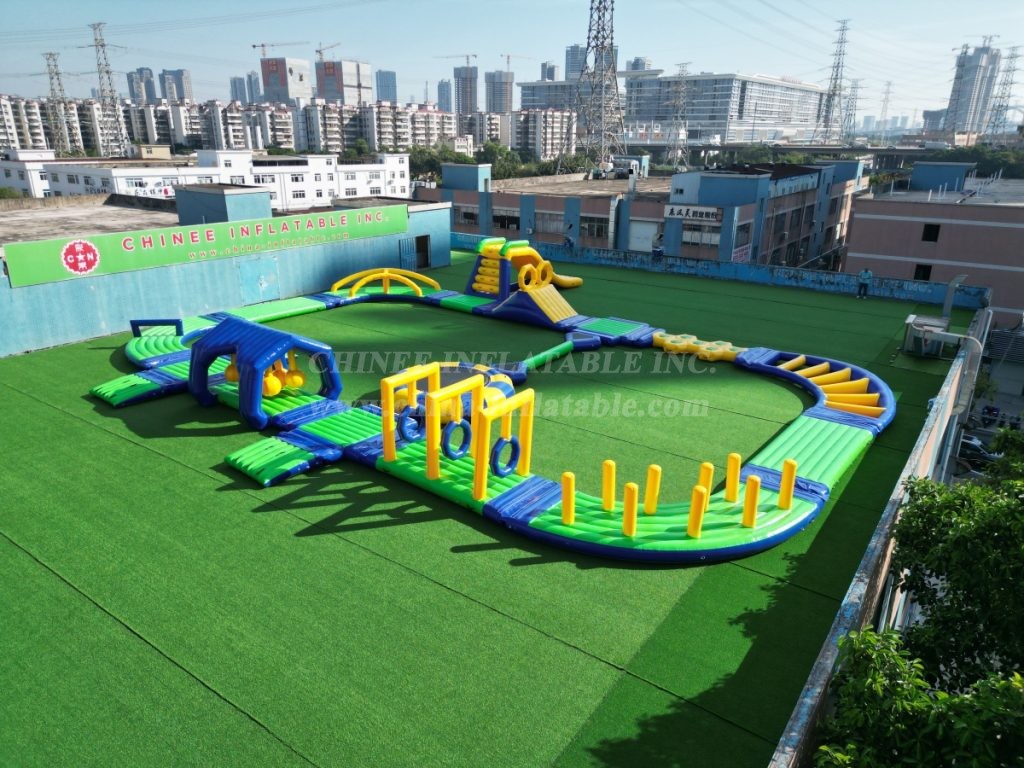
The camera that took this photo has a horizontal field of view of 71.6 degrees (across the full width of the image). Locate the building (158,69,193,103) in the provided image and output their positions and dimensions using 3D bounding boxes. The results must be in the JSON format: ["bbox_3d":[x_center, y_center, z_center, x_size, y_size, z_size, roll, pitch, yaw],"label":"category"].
[{"bbox_3d":[-447.430,-368.310,958.940,31.000,103.600,21.000,0,19,0],"label":"building"}]

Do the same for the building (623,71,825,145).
[{"bbox_3d":[180.830,-210.070,568.910,78.500,53.800,222.400,15,25,35],"label":"building"}]

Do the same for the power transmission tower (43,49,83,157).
[{"bbox_3d":[-152.490,-90.380,242.090,7.500,40.700,9.000,14,23,35],"label":"power transmission tower"}]

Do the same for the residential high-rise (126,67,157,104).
[{"bbox_3d":[-485.150,-363.210,942.410,26.000,104.300,21.000,0,19,0],"label":"residential high-rise"}]

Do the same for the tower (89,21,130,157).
[{"bbox_3d":[-139.210,-97.610,247.390,8.500,51.000,10.000,14,23,35],"label":"tower"}]

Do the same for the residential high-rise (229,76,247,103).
[{"bbox_3d":[-499.610,-504.320,1298.960,26.000,102.400,20.000,-7,21,-19],"label":"residential high-rise"}]

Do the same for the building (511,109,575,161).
[{"bbox_3d":[18.520,-139.930,406.040,20.700,30.900,34.100,16,25,37],"label":"building"}]

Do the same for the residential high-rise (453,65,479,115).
[{"bbox_3d":[-64.940,-391.570,1015.850,28.000,114.900,22.000,6,20,17],"label":"residential high-rise"}]

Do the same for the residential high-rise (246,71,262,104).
[{"bbox_3d":[-447.120,-484.160,1235.600,22.000,108.200,19.000,-6,21,-18],"label":"residential high-rise"}]

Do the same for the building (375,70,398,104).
[{"bbox_3d":[-180.630,-399.180,1042.200,27.000,110.700,20.000,3,19,8],"label":"building"}]

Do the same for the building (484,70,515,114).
[{"bbox_3d":[-20.210,-447.320,1148.130,37.000,103.400,24.000,12,23,30],"label":"building"}]

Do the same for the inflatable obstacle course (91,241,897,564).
[{"bbox_3d":[-0.273,-2.610,27.655,27.740,2.850,25.620,14,23,34],"label":"inflatable obstacle course"}]

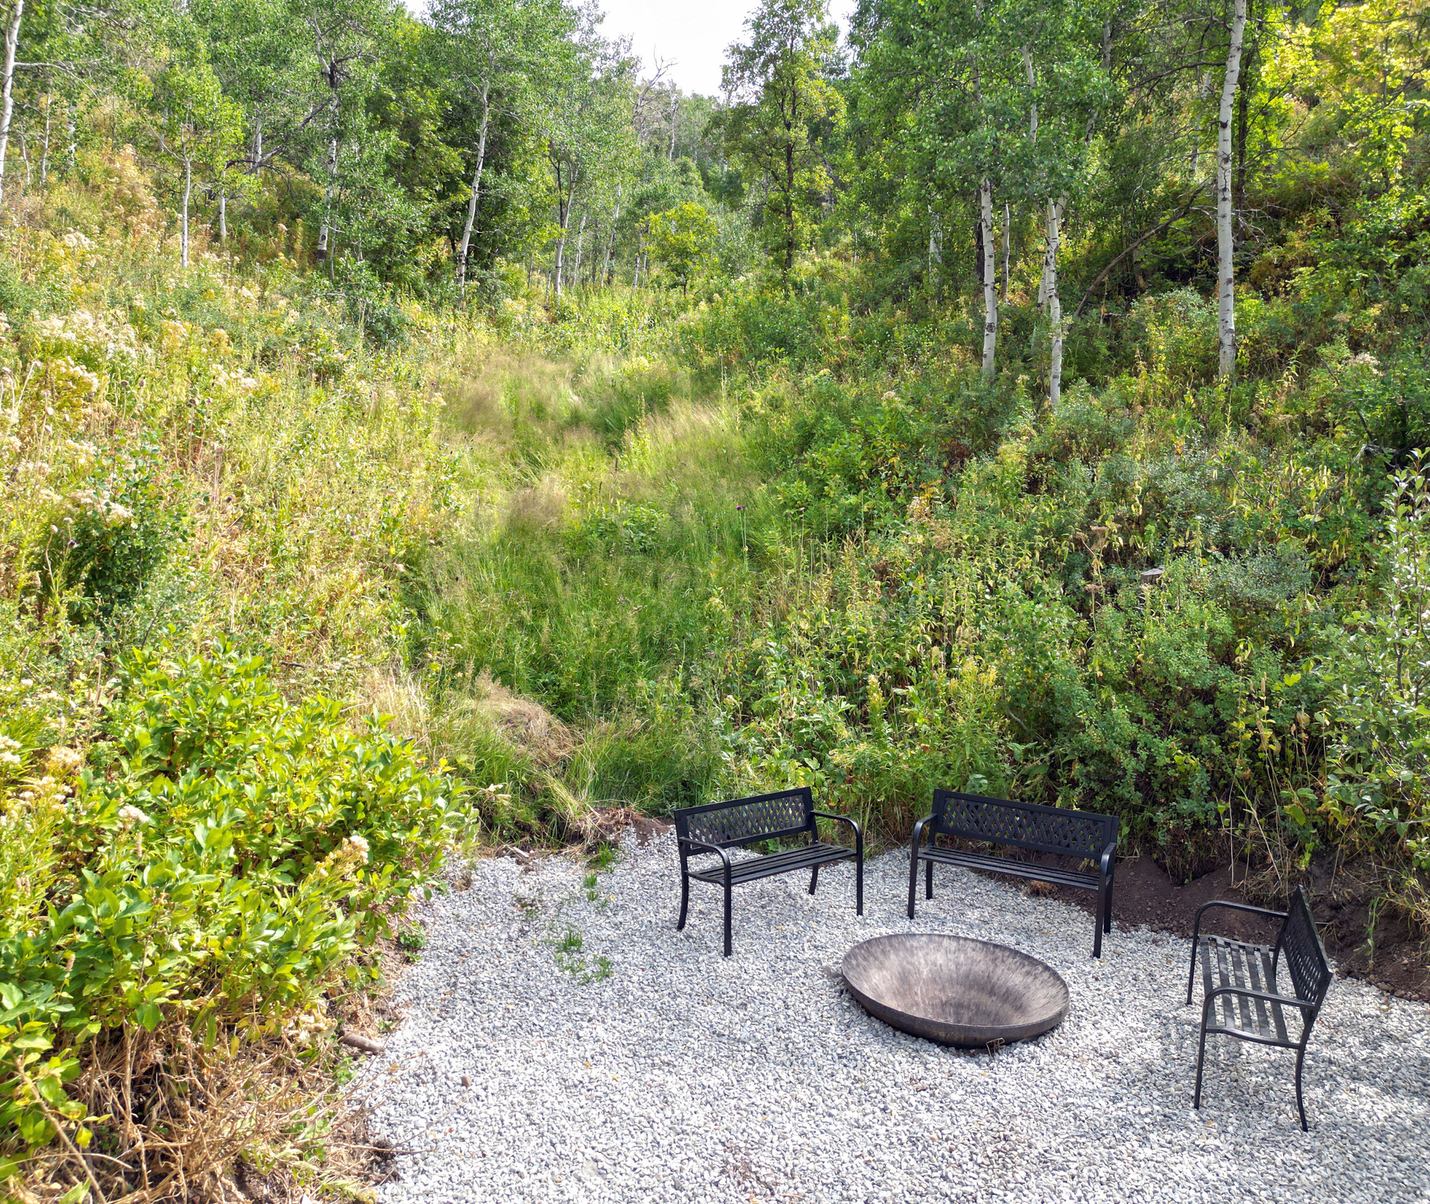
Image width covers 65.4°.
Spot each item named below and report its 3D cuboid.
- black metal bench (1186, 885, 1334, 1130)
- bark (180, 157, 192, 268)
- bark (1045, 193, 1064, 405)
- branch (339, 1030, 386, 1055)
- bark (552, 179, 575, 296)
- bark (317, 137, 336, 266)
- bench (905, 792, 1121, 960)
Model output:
[{"bbox_3d":[2.885,2.087,5.987,0.593,0.810,1.275,3,6,21],"label":"black metal bench"},{"bbox_3d":[-8.735,-6.448,18.413,0.120,1.801,0.114,5,6,0],"label":"bark"},{"bbox_3d":[5.117,-4.562,16.851,0.220,3.072,0.209,-3,6,0],"label":"bark"},{"bbox_3d":[-1.818,2.279,5.739,0.270,0.060,0.060,4,6,19],"label":"branch"},{"bbox_3d":[-3.618,-8.802,26.867,0.210,2.762,0.200,7,6,0],"label":"bark"},{"bbox_3d":[-8.138,-8.407,23.373,0.220,2.627,0.209,7,6,0],"label":"bark"},{"bbox_3d":[2.075,1.855,7.753,1.275,0.810,0.593,5,6,26],"label":"bench"}]

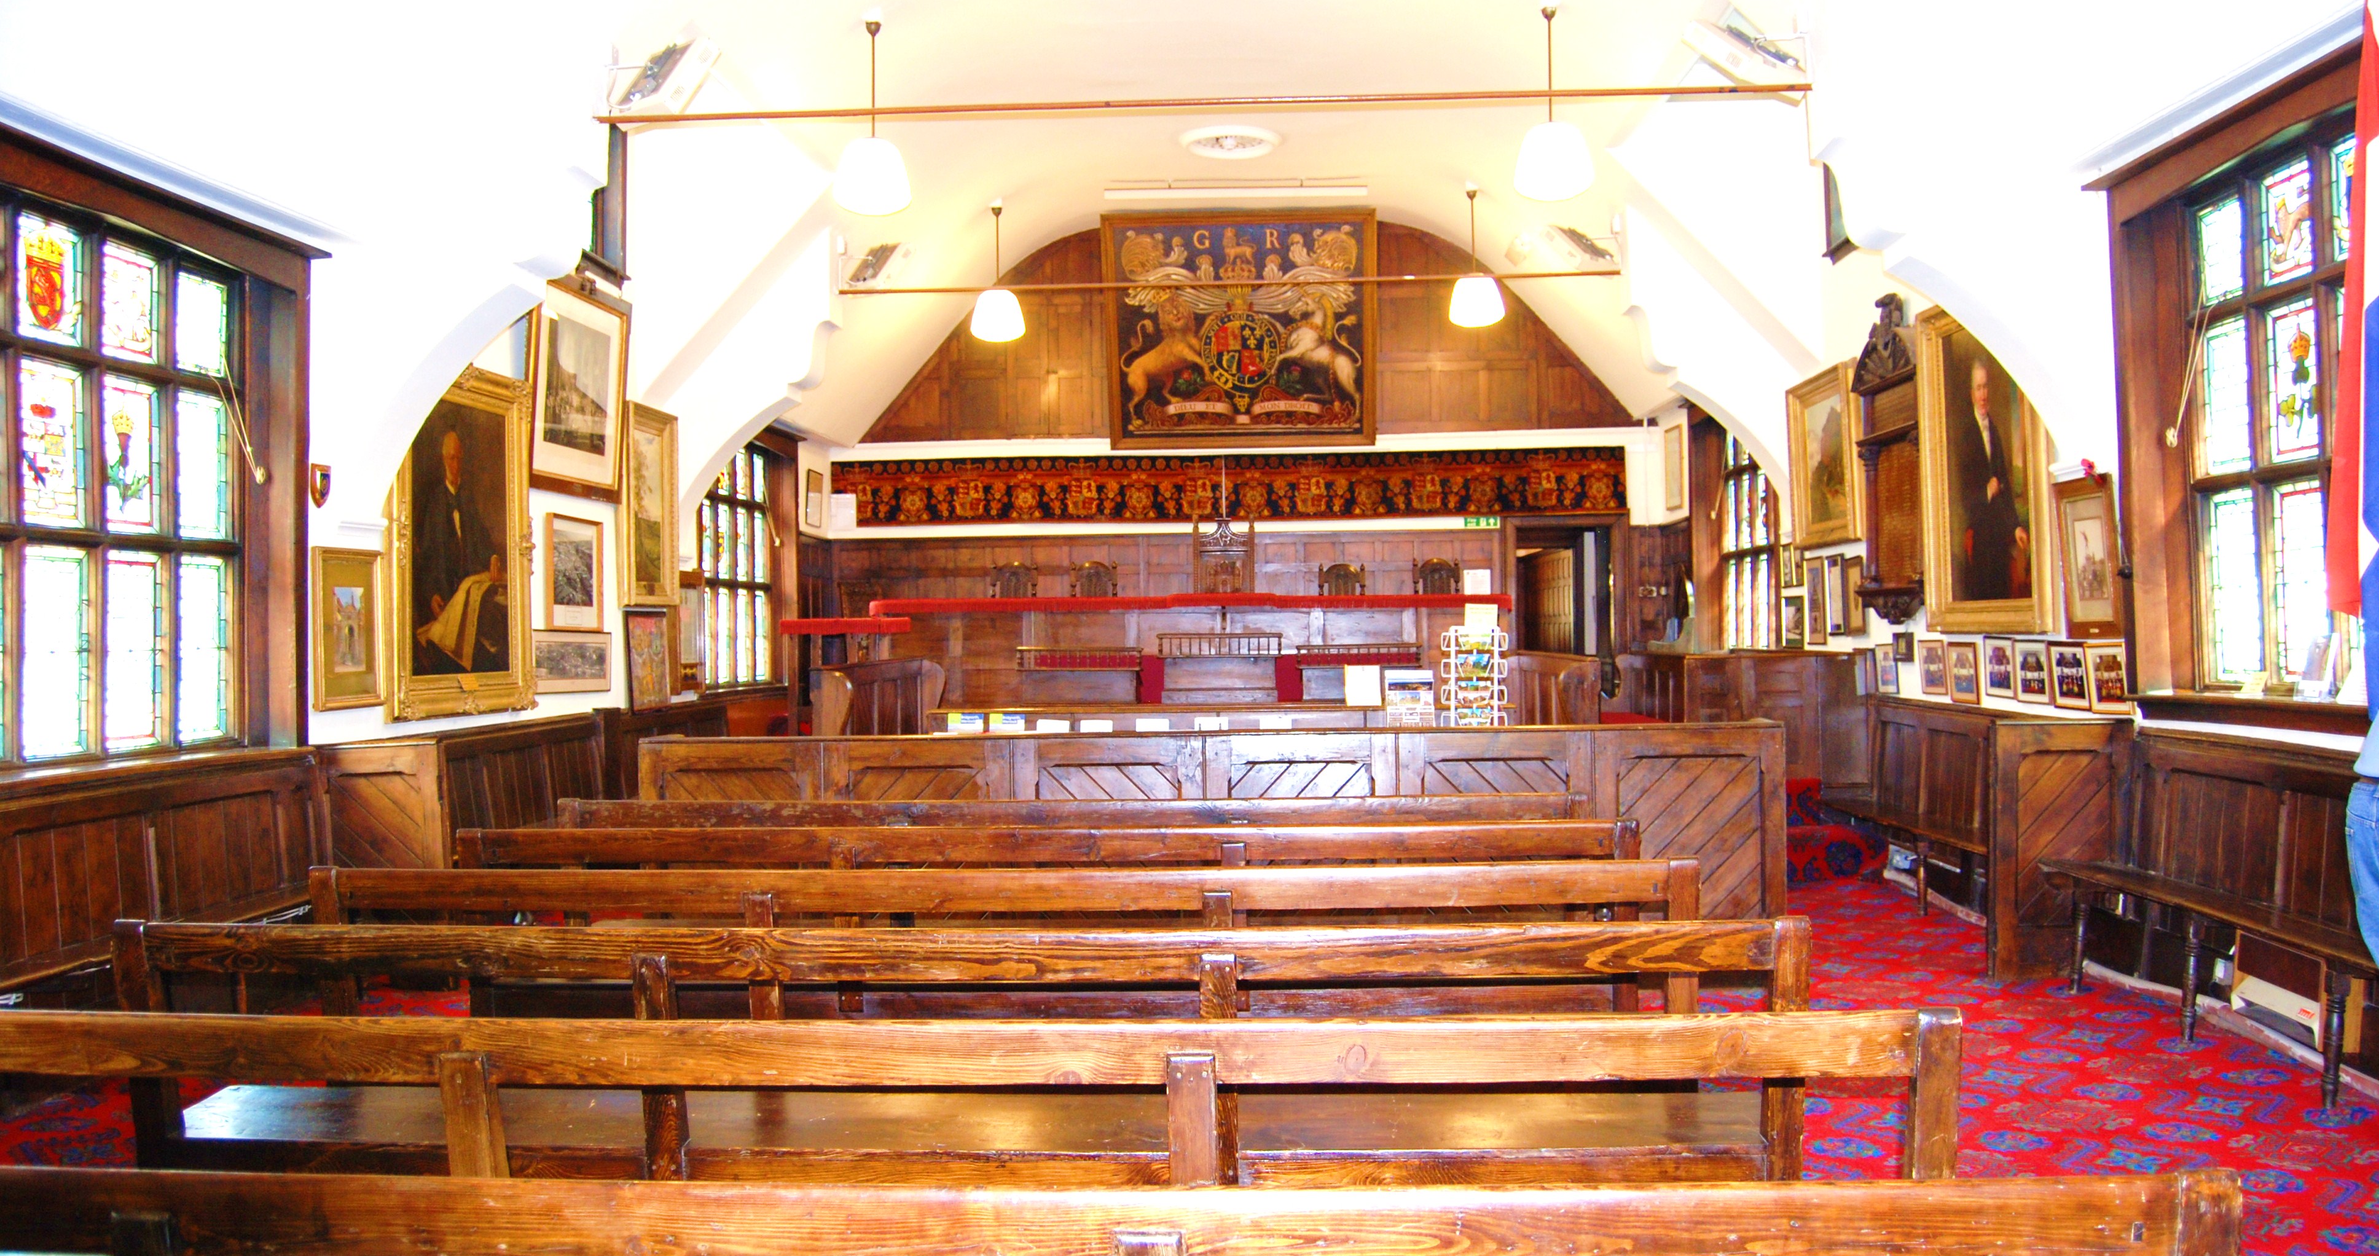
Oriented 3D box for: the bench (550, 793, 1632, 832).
[{"bbox_3d":[-0.406,1.017,6.348,3.547,0.885,0.550,-1,1,3],"label":"bench"}]

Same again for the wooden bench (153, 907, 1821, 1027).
[{"bbox_3d":[-0.491,1.044,3.912,3.531,0.886,0.550,-1,1,3],"label":"wooden bench"}]

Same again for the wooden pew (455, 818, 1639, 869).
[{"bbox_3d":[-0.431,1.026,5.550,3.547,0.886,0.550,-1,1,3],"label":"wooden pew"}]

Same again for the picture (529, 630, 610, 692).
[{"bbox_3d":[-3.211,0.176,9.255,0.030,0.314,1.000,-1,1,3],"label":"picture"}]

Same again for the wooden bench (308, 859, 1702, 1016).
[{"bbox_3d":[-0.478,1.032,4.717,3.525,0.892,0.550,-1,1,3],"label":"wooden bench"}]

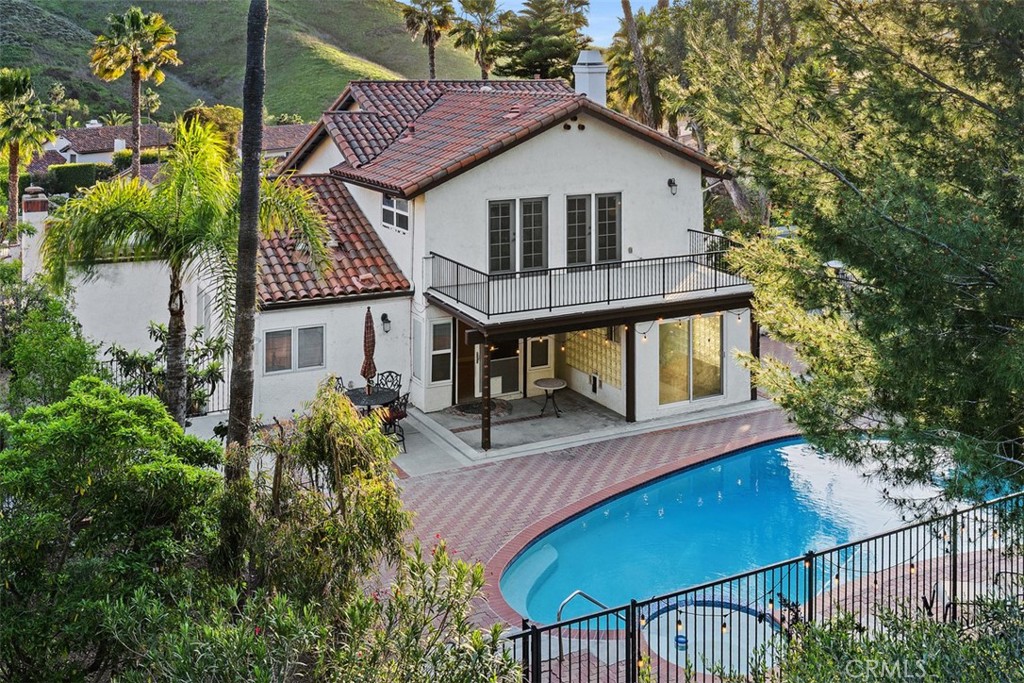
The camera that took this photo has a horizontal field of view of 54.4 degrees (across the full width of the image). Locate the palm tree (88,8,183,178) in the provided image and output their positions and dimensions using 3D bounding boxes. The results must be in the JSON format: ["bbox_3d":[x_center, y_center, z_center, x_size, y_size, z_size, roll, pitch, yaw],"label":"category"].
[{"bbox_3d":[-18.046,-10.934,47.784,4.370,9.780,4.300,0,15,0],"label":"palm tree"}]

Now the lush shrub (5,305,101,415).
[{"bbox_3d":[-10.726,0.606,23.190,2.280,3.000,2.200,0,15,0],"label":"lush shrub"}]

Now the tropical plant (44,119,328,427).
[{"bbox_3d":[-7.590,-1.291,23.216,6.620,7.630,6.290,0,15,0],"label":"tropical plant"}]

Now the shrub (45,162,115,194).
[{"bbox_3d":[-28.842,-10.866,66.394,4.670,2.110,2.200,0,15,0],"label":"shrub"}]

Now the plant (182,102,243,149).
[{"bbox_3d":[-21.738,-15.204,72.503,4.520,4.280,4.400,0,15,0],"label":"plant"}]

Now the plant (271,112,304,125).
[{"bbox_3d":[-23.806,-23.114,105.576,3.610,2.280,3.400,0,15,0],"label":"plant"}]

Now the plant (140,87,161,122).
[{"bbox_3d":[-44.256,-28.595,121.717,2.570,5.000,2.440,0,15,0],"label":"plant"}]

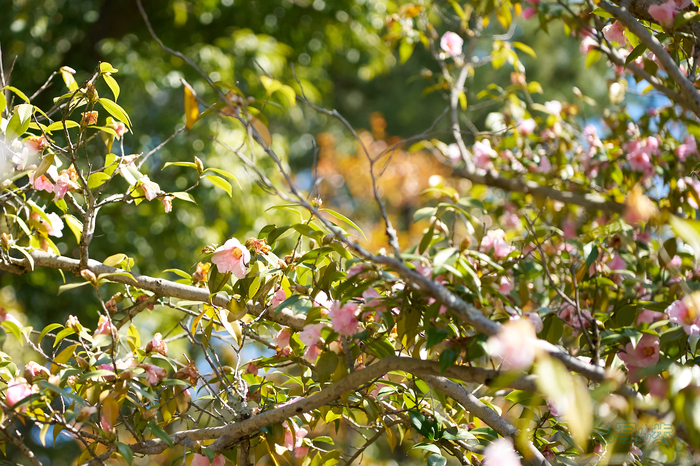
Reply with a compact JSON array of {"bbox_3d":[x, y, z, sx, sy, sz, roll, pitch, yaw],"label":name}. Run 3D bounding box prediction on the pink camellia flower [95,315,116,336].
[{"bbox_3d":[-0.365,0.138,2.900,0.034,0.036,0.033,-1,6,6],"label":"pink camellia flower"}]

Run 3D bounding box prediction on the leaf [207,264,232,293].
[{"bbox_3d":[-0.235,0.082,3.500,0.038,0.053,0.015,1,-7,-9],"label":"leaf"}]

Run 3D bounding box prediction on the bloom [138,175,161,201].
[{"bbox_3d":[-0.361,-0.082,3.500,0.042,0.046,0.042,4,-8,-33],"label":"bloom"}]

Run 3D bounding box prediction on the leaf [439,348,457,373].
[{"bbox_3d":[0.149,0.198,3.000,0.026,0.043,0.012,6,-6,1],"label":"leaf"}]

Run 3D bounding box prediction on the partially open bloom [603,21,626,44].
[{"bbox_3d":[0.504,-0.382,3.700,0.046,0.046,0.044,-4,-8,33],"label":"partially open bloom"}]

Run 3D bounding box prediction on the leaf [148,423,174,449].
[{"bbox_3d":[-0.301,0.323,3.100,0.022,0.056,0.010,-27,-26,-46],"label":"leaf"}]

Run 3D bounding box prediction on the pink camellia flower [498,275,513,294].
[{"bbox_3d":[0.260,0.086,3.250,0.027,0.034,0.028,-1,11,6],"label":"pink camellia flower"}]

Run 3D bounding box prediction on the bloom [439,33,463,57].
[{"bbox_3d":[0.219,-0.407,4.200,0.049,0.053,0.038,-2,-7,18],"label":"bloom"}]

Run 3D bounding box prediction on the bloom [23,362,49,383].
[{"bbox_3d":[-0.461,0.205,2.850,0.038,0.031,0.034,1,0,-6],"label":"bloom"}]

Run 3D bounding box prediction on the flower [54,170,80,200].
[{"bbox_3d":[-0.460,-0.077,3.150,0.036,0.038,0.042,-6,33,48],"label":"flower"}]

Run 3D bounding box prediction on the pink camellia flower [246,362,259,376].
[{"bbox_3d":[-0.153,0.214,3.050,0.022,0.025,0.022,0,-7,0],"label":"pink camellia flower"}]

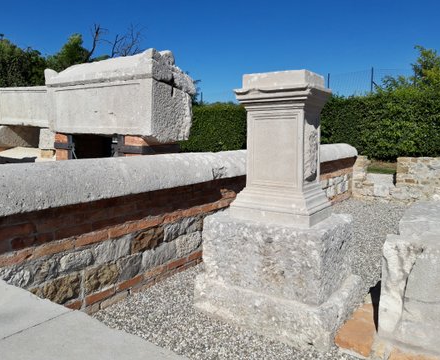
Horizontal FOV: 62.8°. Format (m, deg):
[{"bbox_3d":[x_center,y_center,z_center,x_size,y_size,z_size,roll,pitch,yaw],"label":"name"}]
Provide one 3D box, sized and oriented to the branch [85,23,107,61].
[{"bbox_3d":[-7.194,-8.010,21.000,1.165,2.160,0.800,-2,7,-19],"label":"branch"}]

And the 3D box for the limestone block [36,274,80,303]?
[{"bbox_3d":[-1.213,0.807,2.636,0.170,0.194,0.328,5,9,36],"label":"limestone block"}]

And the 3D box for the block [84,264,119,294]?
[{"bbox_3d":[-1.002,0.774,2.922,0.170,0.172,0.310,5,9,36],"label":"block"}]

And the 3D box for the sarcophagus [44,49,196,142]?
[{"bbox_3d":[-1.513,-1.180,5.400,2.170,1.180,0.930,5,8,32],"label":"sarcophagus"}]

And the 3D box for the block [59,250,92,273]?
[{"bbox_3d":[-1.129,0.599,2.724,0.170,0.093,0.263,5,9,36],"label":"block"}]

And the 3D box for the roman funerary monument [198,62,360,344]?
[{"bbox_3d":[0.530,0.115,2.951,1.113,1.855,0.956,5,9,34],"label":"roman funerary monument"}]

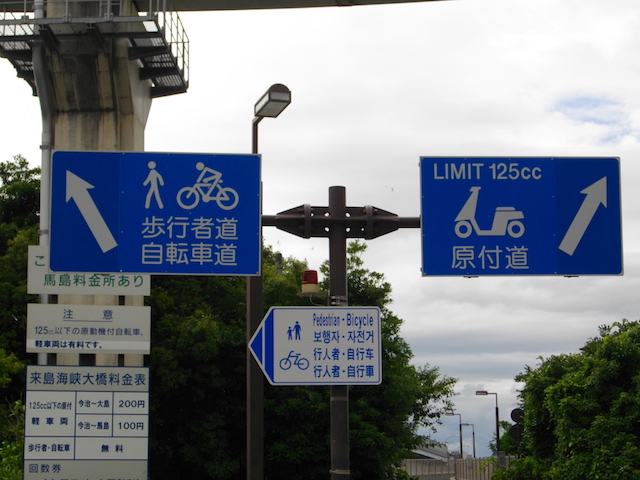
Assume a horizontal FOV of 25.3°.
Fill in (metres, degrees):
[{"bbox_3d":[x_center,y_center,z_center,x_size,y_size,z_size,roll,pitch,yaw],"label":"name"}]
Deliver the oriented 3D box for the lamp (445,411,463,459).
[{"bbox_3d":[10.226,15.666,108.000,1.250,5.200,0.270,-1,-8,3],"label":"lamp"}]

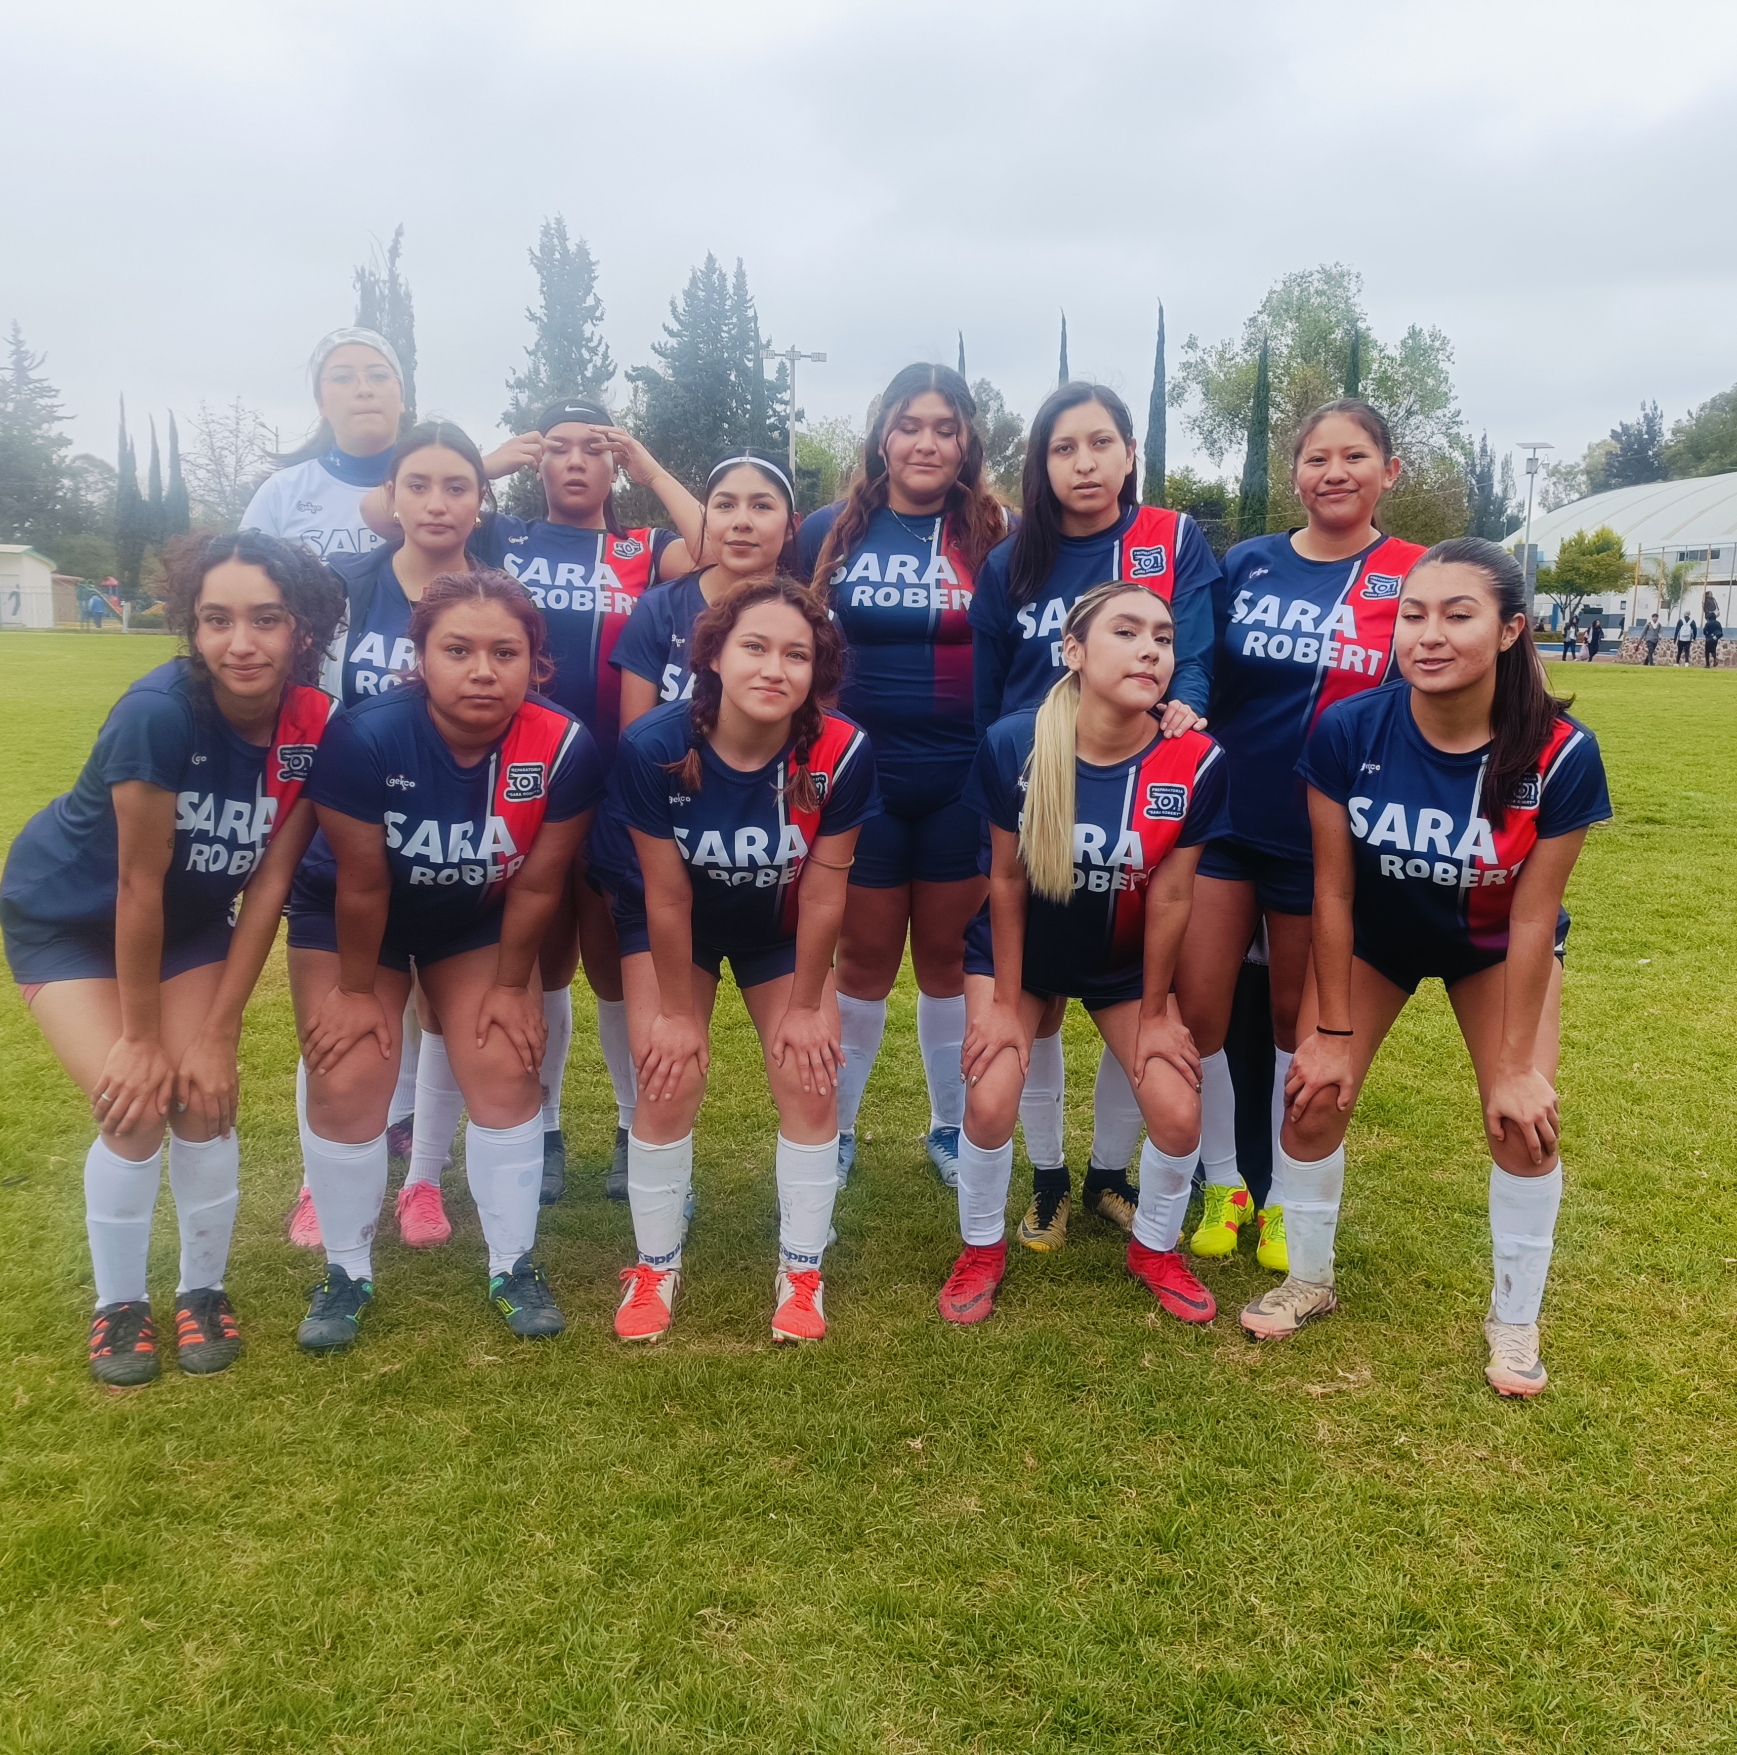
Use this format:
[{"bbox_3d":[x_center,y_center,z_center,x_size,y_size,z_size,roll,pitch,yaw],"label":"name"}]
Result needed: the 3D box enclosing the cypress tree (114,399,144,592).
[{"bbox_3d":[-30.706,-15.561,70.000,1.250,8.500,1.250,0,9,0],"label":"cypress tree"}]

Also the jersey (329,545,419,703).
[{"bbox_3d":[-0.844,-0.325,3.209,0.430,0.620,0.270,0,9,0],"label":"jersey"}]

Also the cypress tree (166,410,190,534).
[{"bbox_3d":[-26.627,-13.724,65.348,1.050,8.416,1.050,-3,10,-22],"label":"cypress tree"}]

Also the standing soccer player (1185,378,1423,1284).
[{"bbox_3d":[0.810,-0.065,3.128,0.480,1.600,0.360,3,10,20],"label":"standing soccer player"}]

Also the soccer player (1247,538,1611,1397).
[{"bbox_3d":[0.919,0.125,2.771,0.506,1.311,0.716,4,10,21],"label":"soccer player"}]

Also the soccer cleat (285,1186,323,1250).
[{"bbox_3d":[-1.083,0.625,3.335,0.100,0.110,0.255,-1,9,-12],"label":"soccer cleat"}]

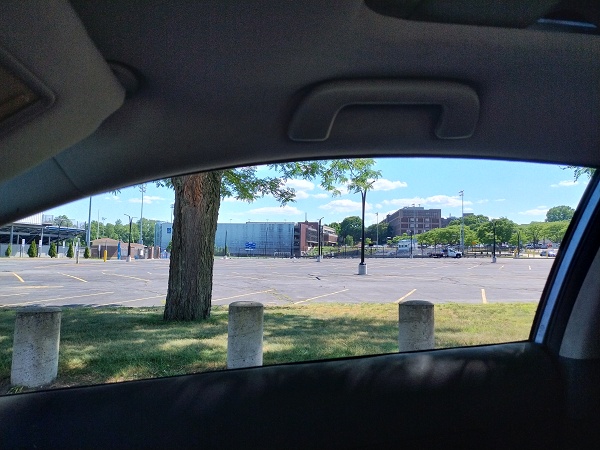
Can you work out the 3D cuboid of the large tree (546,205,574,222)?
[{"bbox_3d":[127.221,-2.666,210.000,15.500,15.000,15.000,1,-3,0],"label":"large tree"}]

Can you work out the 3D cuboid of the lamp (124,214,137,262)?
[{"bbox_3d":[-23.577,1.856,60.022,1.500,6.600,0.600,1,-3,-13],"label":"lamp"}]

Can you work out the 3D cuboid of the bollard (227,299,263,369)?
[{"bbox_3d":[-0.507,1.058,4.077,0.330,0.610,0.330,1,-3,-13],"label":"bollard"}]

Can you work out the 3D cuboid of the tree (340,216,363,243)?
[{"bbox_3d":[22.144,3.070,190.000,12.000,14.000,12.000,1,-3,0],"label":"tree"}]

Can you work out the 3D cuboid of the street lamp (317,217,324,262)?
[{"bbox_3d":[3.006,2.229,64.349,1.200,6.600,0.600,1,-3,-13],"label":"street lamp"}]

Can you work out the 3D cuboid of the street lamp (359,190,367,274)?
[{"bbox_3d":[4.492,0.228,30.714,1.500,6.600,0.600,1,-3,-13],"label":"street lamp"}]

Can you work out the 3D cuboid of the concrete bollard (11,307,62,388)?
[{"bbox_3d":[-2.223,1.017,3.669,0.330,0.610,0.330,1,-3,-13],"label":"concrete bollard"}]

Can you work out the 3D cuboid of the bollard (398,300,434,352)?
[{"bbox_3d":[1.192,1.083,4.418,0.330,0.610,0.330,1,-3,-13],"label":"bollard"}]

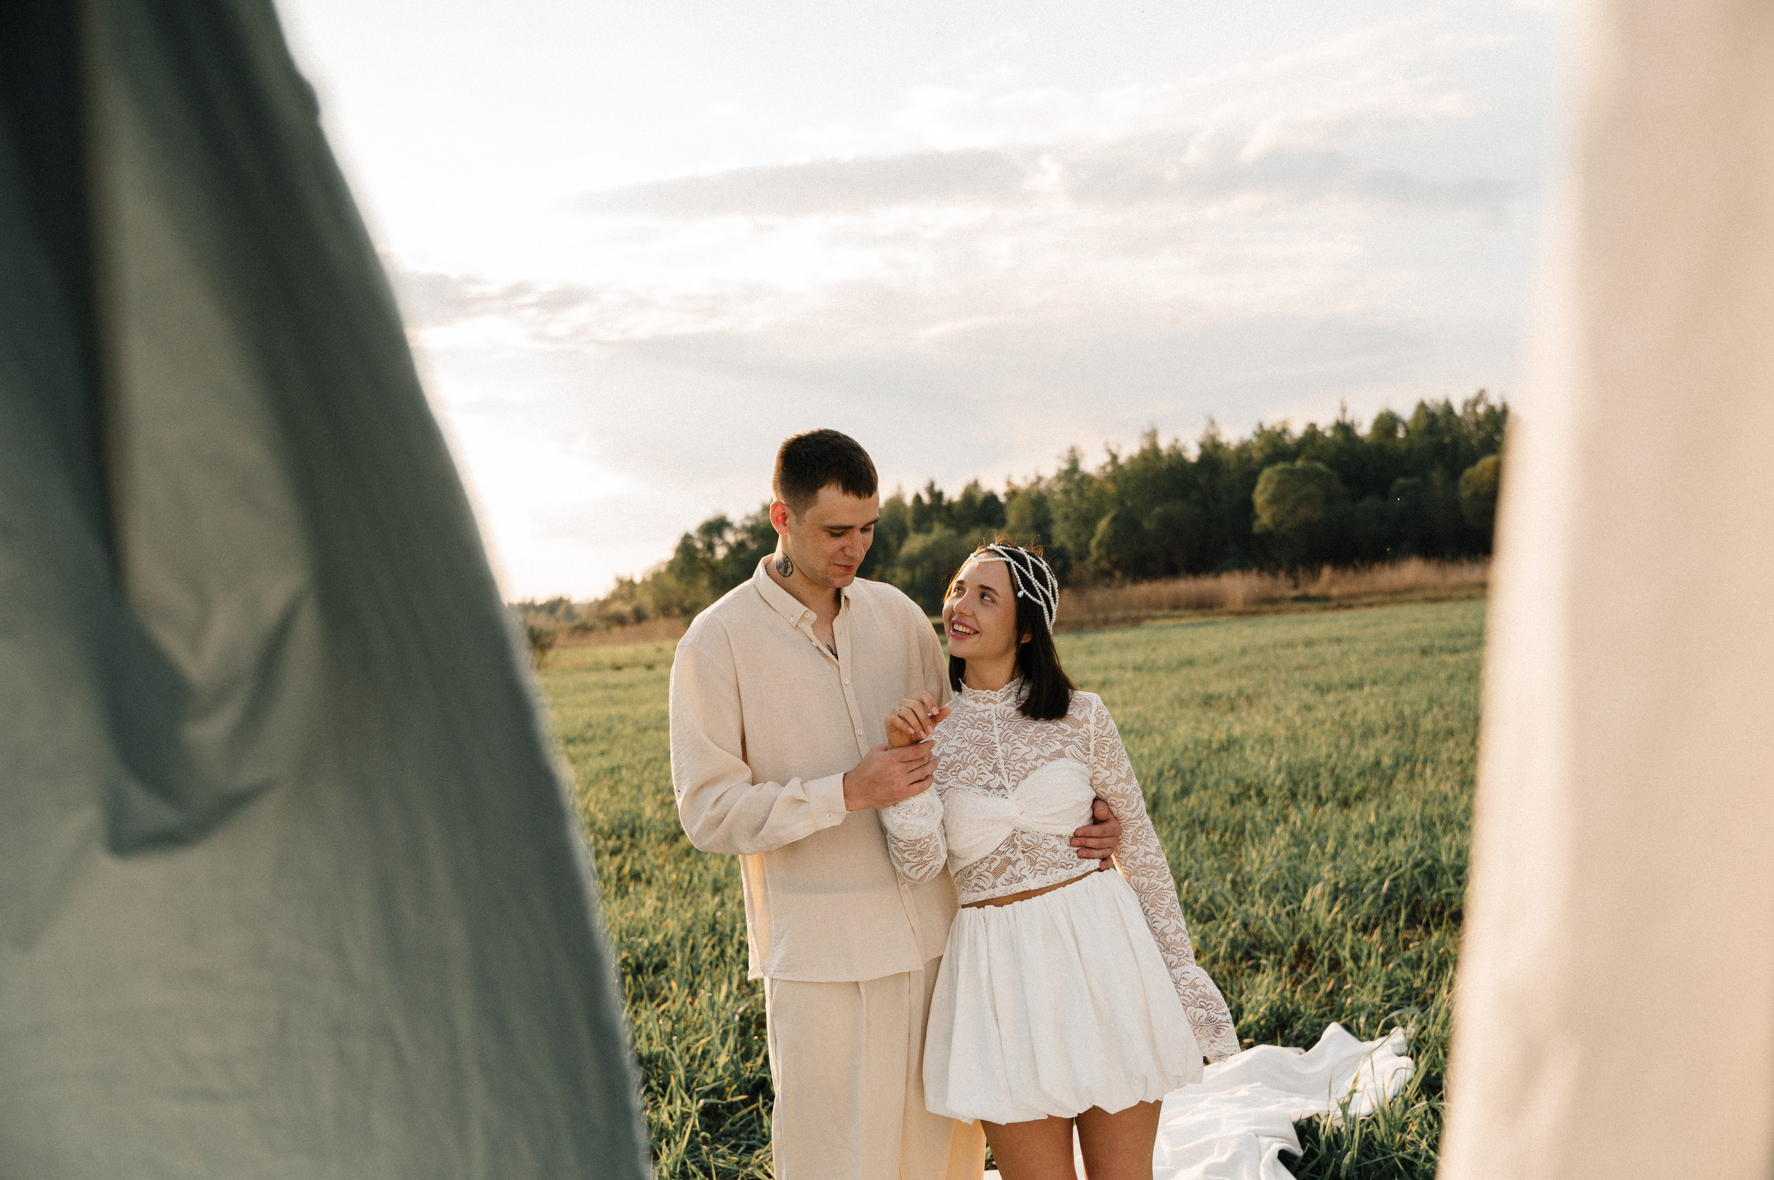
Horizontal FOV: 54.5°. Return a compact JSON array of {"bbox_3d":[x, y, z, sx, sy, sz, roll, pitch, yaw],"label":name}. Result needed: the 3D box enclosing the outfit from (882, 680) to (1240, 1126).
[{"bbox_3d":[0.303,0.544,3.000,0.580,0.770,0.380,-4,-1,16],"label":"outfit"}]

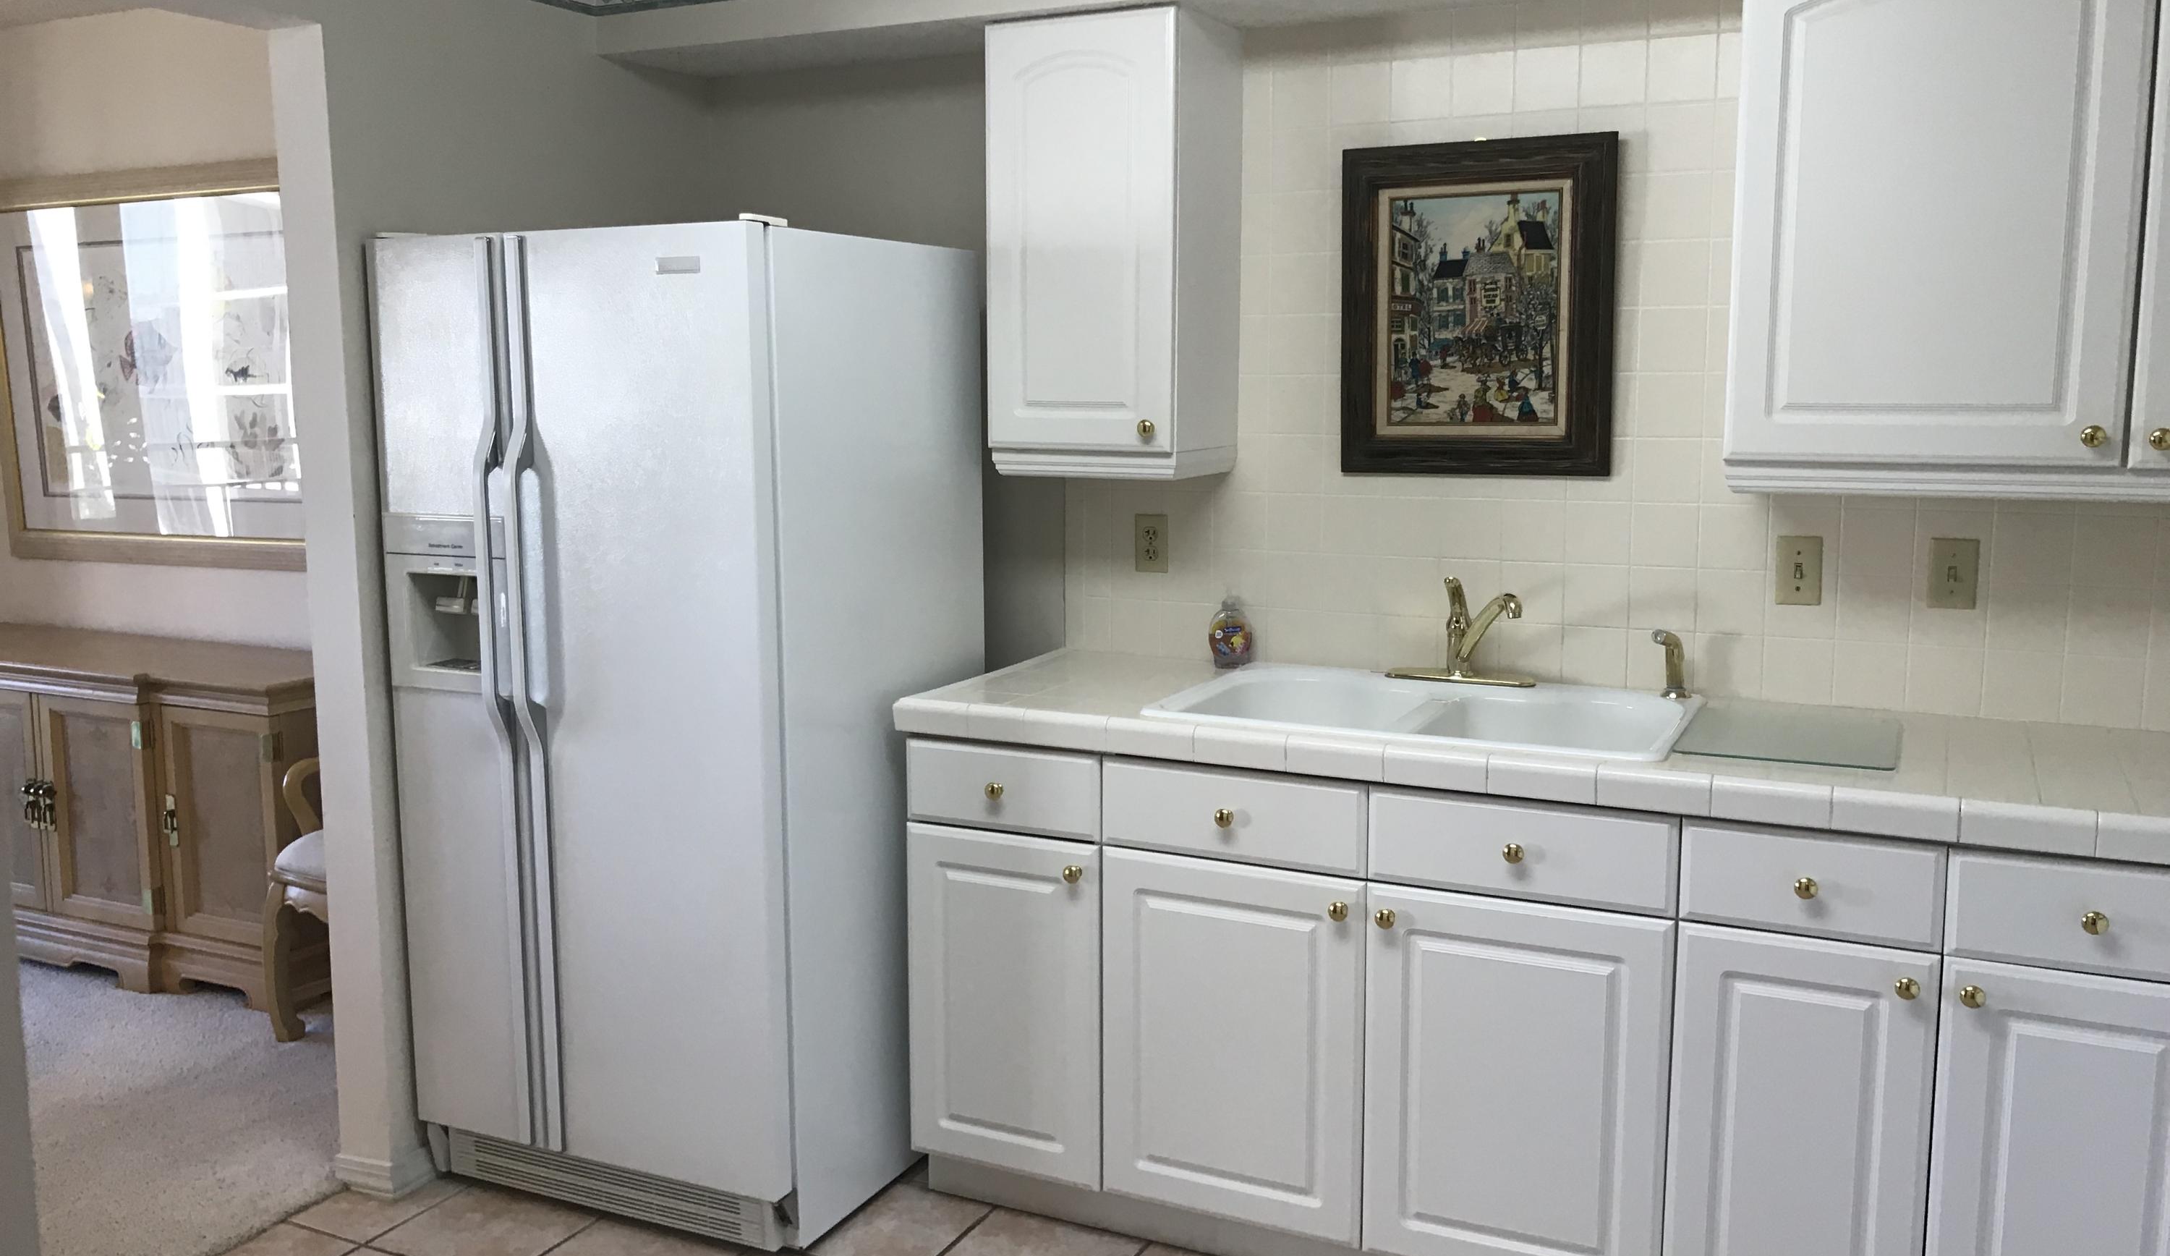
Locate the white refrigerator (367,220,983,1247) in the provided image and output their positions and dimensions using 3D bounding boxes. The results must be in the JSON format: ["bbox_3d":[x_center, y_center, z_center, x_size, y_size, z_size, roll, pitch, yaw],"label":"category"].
[{"bbox_3d":[-0.745,0.154,3.368,0.826,1.755,0.800,4,9,26],"label":"white refrigerator"}]

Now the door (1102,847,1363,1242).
[{"bbox_3d":[0.240,0.675,2.865,0.453,0.603,0.025,4,9,26],"label":"door"}]

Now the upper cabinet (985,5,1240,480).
[{"bbox_3d":[0.055,-0.690,3.254,0.372,0.804,0.321,4,9,26],"label":"upper cabinet"}]

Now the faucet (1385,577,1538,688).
[{"bbox_3d":[0.660,0.008,3.102,0.270,0.181,0.182,4,9,26],"label":"faucet"}]

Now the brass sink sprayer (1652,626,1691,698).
[{"bbox_3d":[1.000,0.060,2.984,0.074,0.115,0.052,-5,9,-31],"label":"brass sink sprayer"}]

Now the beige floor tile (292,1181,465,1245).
[{"bbox_3d":[-1.264,1.042,3.198,0.196,0.010,0.297,4,9,26],"label":"beige floor tile"}]

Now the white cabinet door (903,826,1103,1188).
[{"bbox_3d":[-0.137,0.650,3.048,0.374,0.603,0.025,4,9,26],"label":"white cabinet door"}]

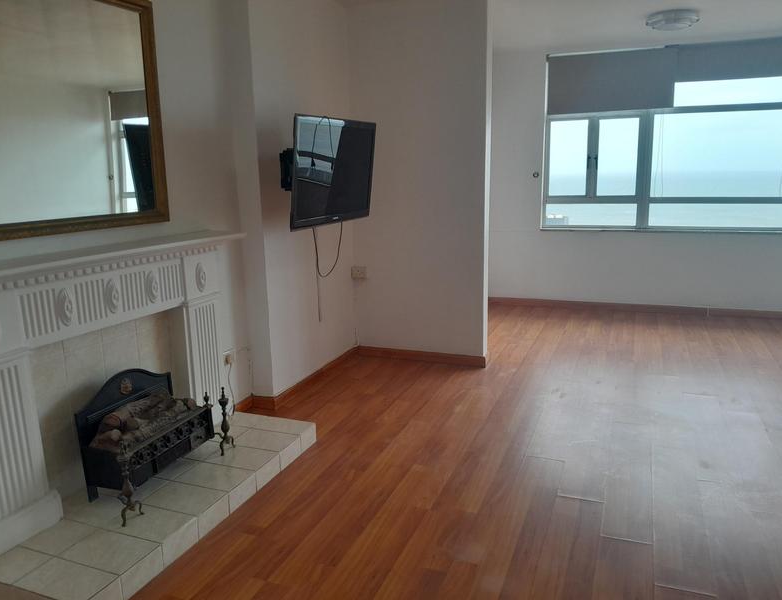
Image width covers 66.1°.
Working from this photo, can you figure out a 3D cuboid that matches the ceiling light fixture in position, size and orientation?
[{"bbox_3d":[2.264,-2.244,4.825,0.420,0.080,0.420,3,12,21],"label":"ceiling light fixture"}]

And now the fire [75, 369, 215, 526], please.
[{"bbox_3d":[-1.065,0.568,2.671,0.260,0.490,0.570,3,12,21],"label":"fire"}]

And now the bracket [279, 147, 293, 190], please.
[{"bbox_3d":[-0.525,-0.797,3.683,0.330,0.260,0.340,3,12,21],"label":"bracket"}]

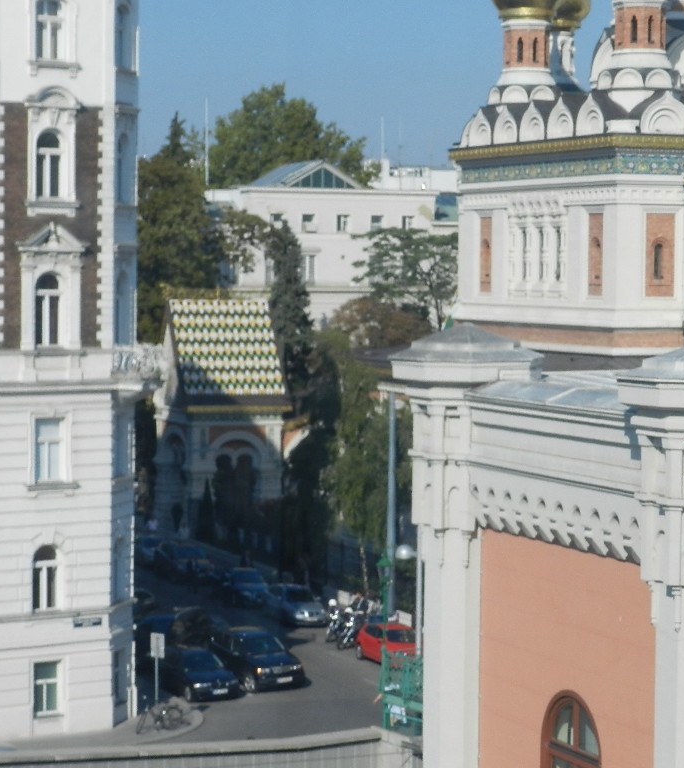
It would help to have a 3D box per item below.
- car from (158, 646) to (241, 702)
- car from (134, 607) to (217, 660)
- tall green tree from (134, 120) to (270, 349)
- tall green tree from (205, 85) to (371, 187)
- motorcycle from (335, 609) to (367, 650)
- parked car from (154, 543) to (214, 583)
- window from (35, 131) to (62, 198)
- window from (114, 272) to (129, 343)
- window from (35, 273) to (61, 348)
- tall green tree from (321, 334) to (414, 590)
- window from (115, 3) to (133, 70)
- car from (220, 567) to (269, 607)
[{"bbox_3d":[-4.917,9.294,73.924,1.740,1.430,4.300,-1,3,-24],"label":"car"},{"bbox_3d":[-5.779,8.747,78.500,1.780,1.500,4.500,-1,3,-25],"label":"car"},{"bbox_3d":[-9.578,-5.399,145.628,9.500,24.000,9.500,1,3,0],"label":"tall green tree"},{"bbox_3d":[-4.412,-10.964,186.733,13.500,28.000,13.500,1,3,0],"label":"tall green tree"},{"bbox_3d":[0.295,8.610,78.889,0.720,1.170,2.000,0,1,22],"label":"motorcycle"},{"bbox_3d":[-7.392,8.263,106.039,1.780,1.470,4.400,0,3,-19],"label":"parked car"},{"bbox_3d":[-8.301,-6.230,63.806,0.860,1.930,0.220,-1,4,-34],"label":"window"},{"bbox_3d":[-6.438,-2.244,65.945,0.220,2.171,0.860,2,3,18],"label":"window"},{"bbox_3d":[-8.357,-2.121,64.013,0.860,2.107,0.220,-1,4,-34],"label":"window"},{"bbox_3d":[1.122,3.334,93.535,4.200,11.000,4.200,1,3,0],"label":"tall green tree"},{"bbox_3d":[-6.343,-10.135,65.569,0.220,1.983,0.860,2,3,18],"label":"window"},{"bbox_3d":[-4.532,8.651,99.052,1.760,1.450,4.400,0,3,-18],"label":"car"}]

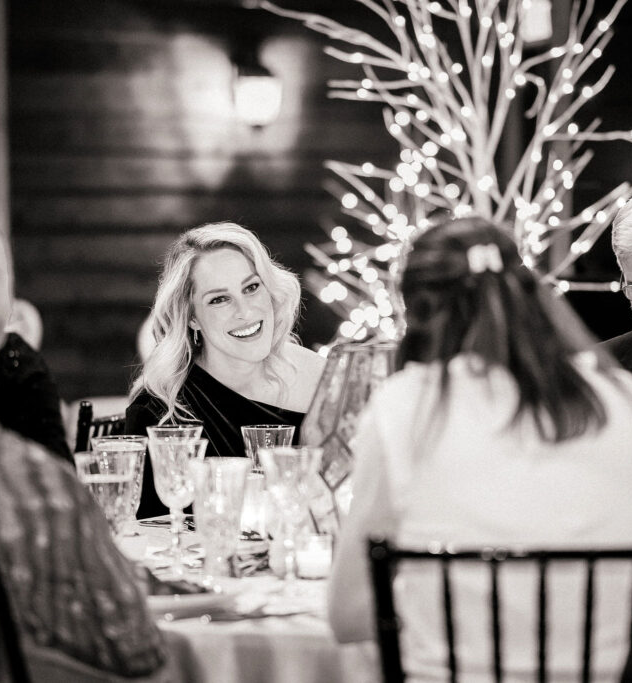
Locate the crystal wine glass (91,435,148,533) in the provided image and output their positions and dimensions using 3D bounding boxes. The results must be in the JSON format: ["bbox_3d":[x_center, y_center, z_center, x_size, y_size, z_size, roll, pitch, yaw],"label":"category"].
[{"bbox_3d":[-0.289,0.240,3.560,0.085,0.189,0.085,0,2,0],"label":"crystal wine glass"}]

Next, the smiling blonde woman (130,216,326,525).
[{"bbox_3d":[-0.153,0.428,4.320,0.480,1.270,0.700,-1,2,-11],"label":"smiling blonde woman"}]

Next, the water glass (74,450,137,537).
[{"bbox_3d":[-0.293,0.249,3.370,0.085,0.182,0.085,0,2,0],"label":"water glass"}]

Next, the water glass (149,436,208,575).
[{"bbox_3d":[-0.199,0.240,3.500,0.085,0.191,0.085,0,2,0],"label":"water glass"}]

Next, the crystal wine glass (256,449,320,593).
[{"bbox_3d":[-0.036,0.244,3.300,0.085,0.192,0.085,0,2,0],"label":"crystal wine glass"}]

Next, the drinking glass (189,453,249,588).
[{"bbox_3d":[-0.132,0.250,3.350,0.084,0.178,0.084,0,2,0],"label":"drinking glass"}]

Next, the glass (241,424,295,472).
[{"bbox_3d":[-0.077,0.232,3.850,0.086,0.187,0.086,0,2,0],"label":"glass"}]

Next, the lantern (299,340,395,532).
[{"bbox_3d":[0.106,0.167,3.760,0.250,0.320,0.250,0,2,0],"label":"lantern"}]

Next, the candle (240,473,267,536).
[{"bbox_3d":[-0.092,0.270,3.920,0.080,0.108,0.080,0,2,0],"label":"candle"}]

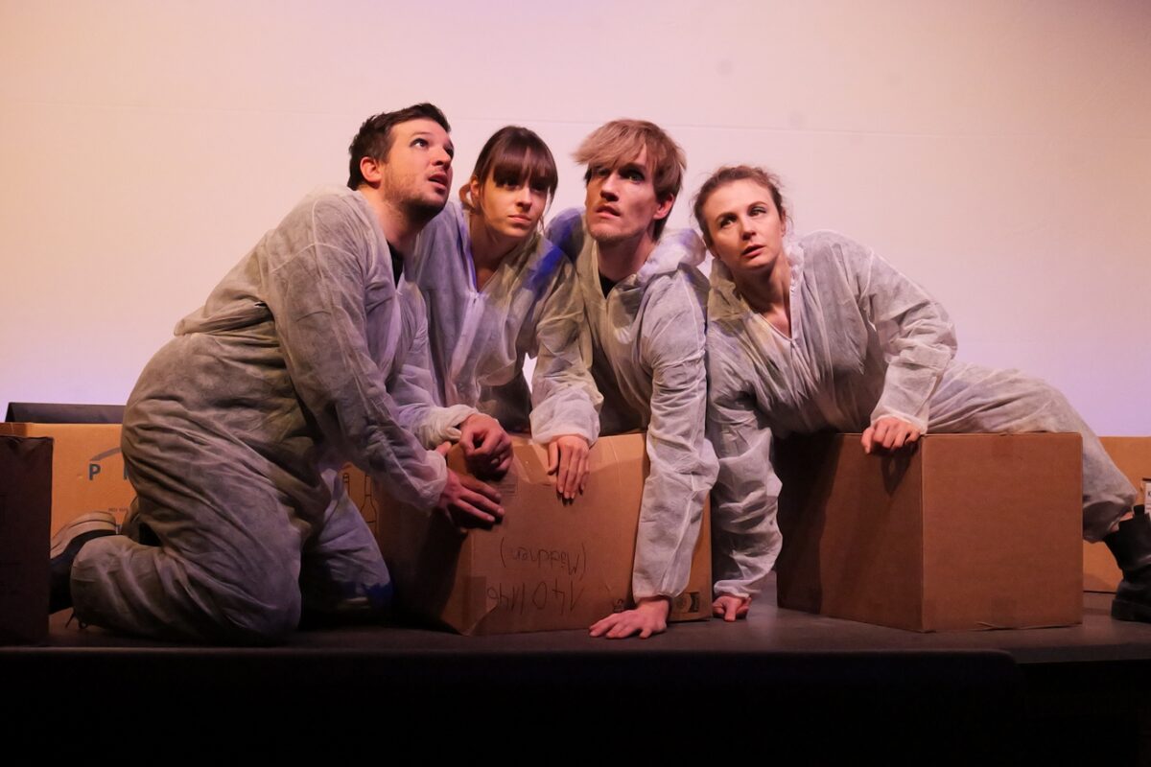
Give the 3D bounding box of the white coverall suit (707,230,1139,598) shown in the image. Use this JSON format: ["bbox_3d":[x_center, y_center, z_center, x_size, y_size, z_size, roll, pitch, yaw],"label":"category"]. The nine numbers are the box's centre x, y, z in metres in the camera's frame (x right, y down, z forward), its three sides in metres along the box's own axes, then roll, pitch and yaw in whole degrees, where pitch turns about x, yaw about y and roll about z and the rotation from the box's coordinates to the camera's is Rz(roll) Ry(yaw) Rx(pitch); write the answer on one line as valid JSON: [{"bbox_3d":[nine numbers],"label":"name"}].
[{"bbox_3d":[0.758,0.076,4.190,0.880,0.790,0.620,0,-1,20],"label":"white coverall suit"}]

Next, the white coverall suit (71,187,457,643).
[{"bbox_3d":[-0.635,0.060,3.920,0.780,0.890,0.520,0,-1,23],"label":"white coverall suit"}]

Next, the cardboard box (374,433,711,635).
[{"bbox_3d":[-0.067,0.310,4.180,0.590,0.400,0.420,1,-1,-31],"label":"cardboard box"}]

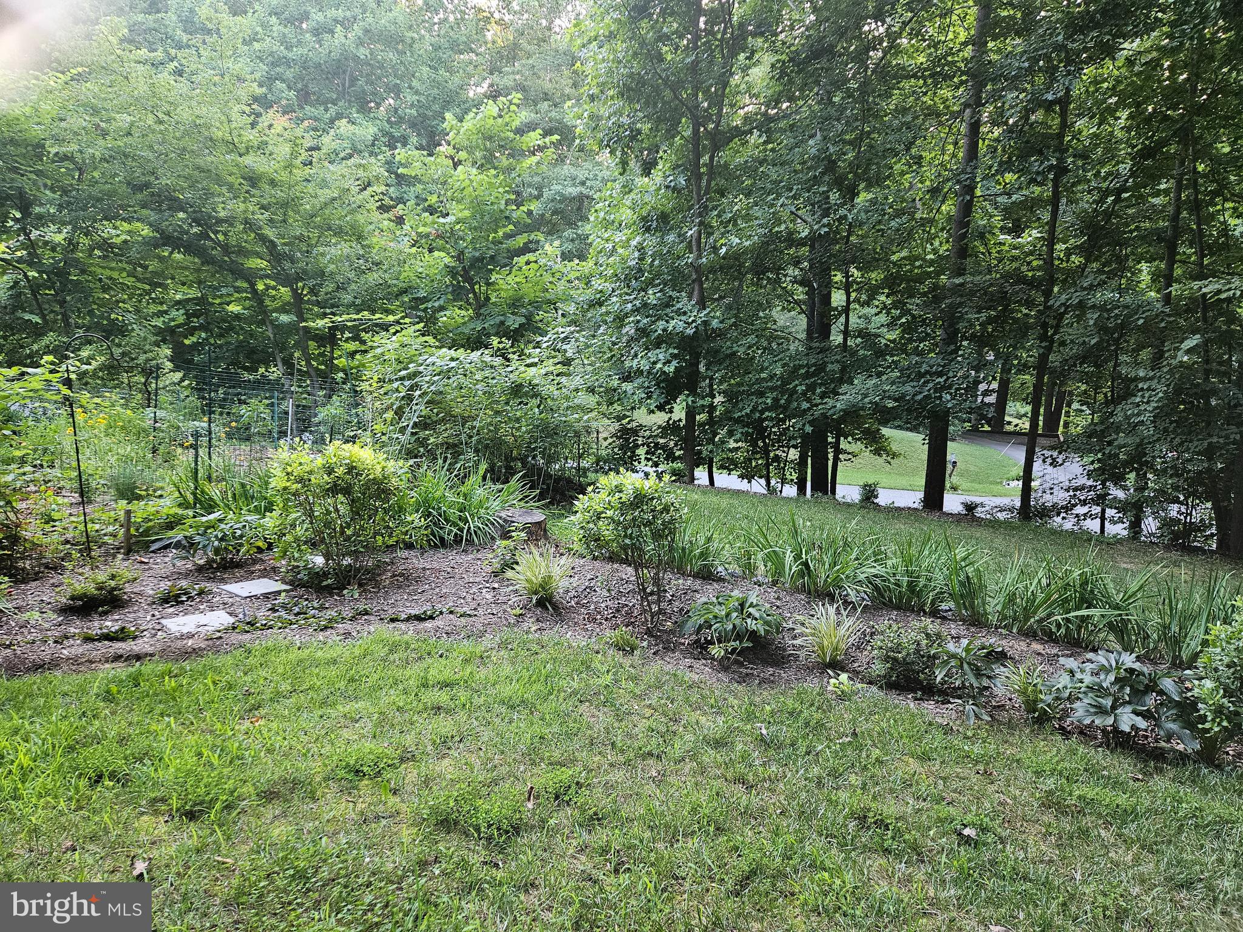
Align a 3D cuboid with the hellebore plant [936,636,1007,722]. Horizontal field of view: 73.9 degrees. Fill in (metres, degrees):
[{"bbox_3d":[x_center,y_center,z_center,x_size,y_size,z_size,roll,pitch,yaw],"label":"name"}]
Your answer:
[{"bbox_3d":[1.509,0.936,3.584,0.288,0.345,0.273,5,11,24],"label":"hellebore plant"}]

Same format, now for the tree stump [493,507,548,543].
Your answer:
[{"bbox_3d":[-0.851,0.495,6.989,0.458,0.205,0.444,-1,10,-7],"label":"tree stump"}]

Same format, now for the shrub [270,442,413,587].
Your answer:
[{"bbox_3d":[-1.874,0.326,5.585,0.912,0.920,0.775,-3,11,-19],"label":"shrub"}]

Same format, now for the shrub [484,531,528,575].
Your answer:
[{"bbox_3d":[-0.813,0.610,5.815,0.291,0.295,0.276,-1,10,-8],"label":"shrub"}]

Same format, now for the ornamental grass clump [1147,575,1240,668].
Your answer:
[{"bbox_3d":[3.667,1.000,5.300,0.500,0.570,0.480,5,6,35],"label":"ornamental grass clump"}]

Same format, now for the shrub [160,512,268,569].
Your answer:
[{"bbox_3d":[-3.011,0.554,6.132,0.725,0.355,0.580,-5,11,-26],"label":"shrub"}]

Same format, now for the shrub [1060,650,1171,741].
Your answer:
[{"bbox_3d":[2.034,0.954,3.420,0.395,0.322,0.355,7,12,32],"label":"shrub"}]

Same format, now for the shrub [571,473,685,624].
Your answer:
[{"bbox_3d":[0.035,0.472,4.751,0.646,0.823,0.613,1,10,1],"label":"shrub"}]

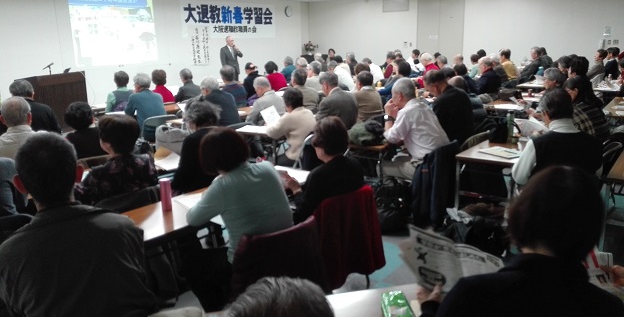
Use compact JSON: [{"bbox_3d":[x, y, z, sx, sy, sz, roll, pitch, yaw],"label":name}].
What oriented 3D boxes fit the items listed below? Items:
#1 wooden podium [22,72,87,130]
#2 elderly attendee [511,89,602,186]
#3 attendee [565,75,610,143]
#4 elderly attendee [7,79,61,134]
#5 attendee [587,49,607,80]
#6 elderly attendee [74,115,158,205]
[{"bbox_3d":[-4.141,-0.800,7.226,0.500,1.120,1.080,3,15,15],"label":"wooden podium"},{"bbox_3d":[1.731,0.108,3.331,0.530,1.252,0.800,-10,17,-29],"label":"elderly attendee"},{"bbox_3d":[2.437,-0.147,4.128,0.820,1.211,0.500,10,19,36],"label":"attendee"},{"bbox_3d":[-3.156,-0.265,5.011,0.500,1.239,0.780,-11,18,-32],"label":"elderly attendee"},{"bbox_3d":[4.732,-1.213,7.752,0.800,1.303,0.480,9,18,34],"label":"attendee"},{"bbox_3d":[-1.185,0.316,2.715,0.720,1.200,0.460,12,20,41],"label":"elderly attendee"}]

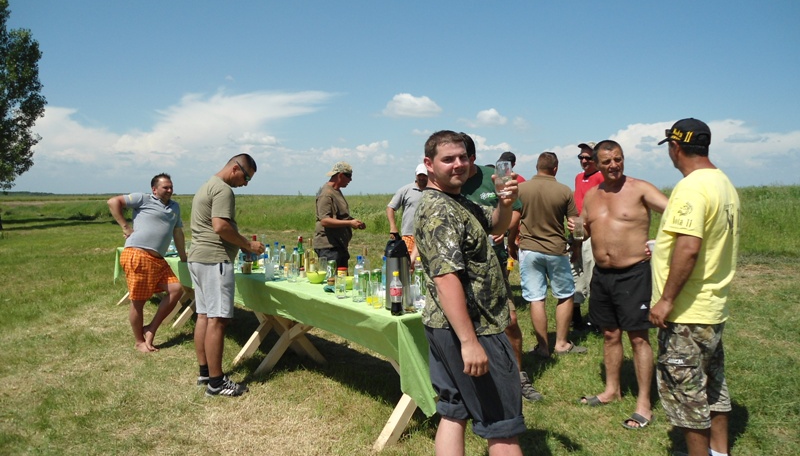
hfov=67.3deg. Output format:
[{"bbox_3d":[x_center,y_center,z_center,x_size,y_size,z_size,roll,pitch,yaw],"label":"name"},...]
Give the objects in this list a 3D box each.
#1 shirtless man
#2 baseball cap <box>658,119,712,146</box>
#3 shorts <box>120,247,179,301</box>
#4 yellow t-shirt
[{"bbox_3d":[1.427,0.308,3.759,0.640,1.730,0.460,1,3,25],"label":"shirtless man"},{"bbox_3d":[1.389,-0.463,2.928,0.185,0.140,0.265,-3,4,-43],"label":"baseball cap"},{"bbox_3d":[-2.299,0.416,5.493,0.380,0.460,0.400,2,4,32],"label":"shorts"},{"bbox_3d":[1.446,0.086,2.940,0.370,0.750,0.500,3,4,41],"label":"yellow t-shirt"}]

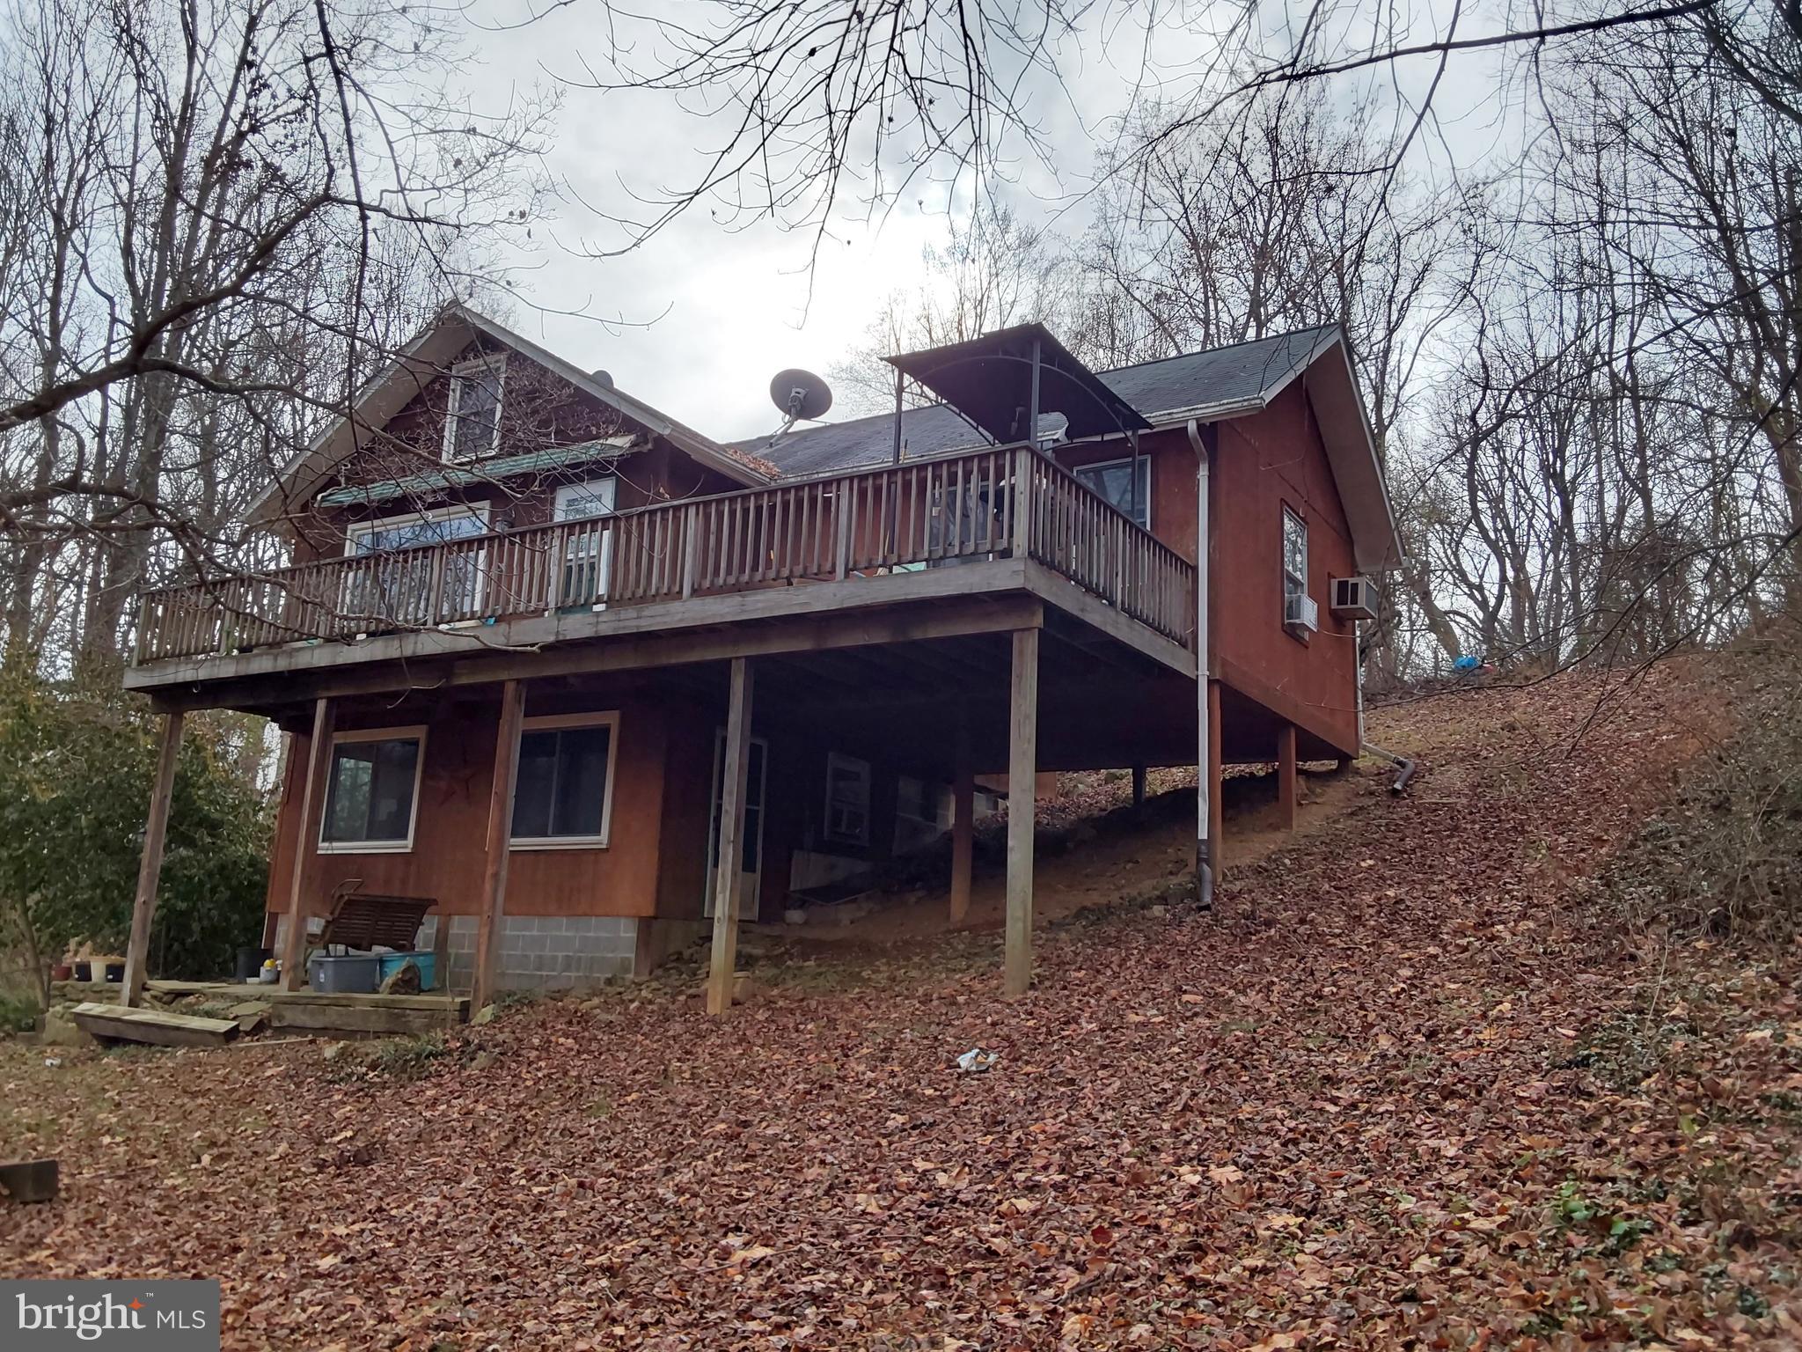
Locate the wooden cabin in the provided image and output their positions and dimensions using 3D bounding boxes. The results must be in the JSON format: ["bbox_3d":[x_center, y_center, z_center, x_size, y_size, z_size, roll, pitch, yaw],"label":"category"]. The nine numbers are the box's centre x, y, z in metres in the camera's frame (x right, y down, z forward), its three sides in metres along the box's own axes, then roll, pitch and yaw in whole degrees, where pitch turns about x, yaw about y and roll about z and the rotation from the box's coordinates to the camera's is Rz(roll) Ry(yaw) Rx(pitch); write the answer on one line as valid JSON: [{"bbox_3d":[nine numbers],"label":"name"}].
[{"bbox_3d":[-0.812,0.205,18.734,12.460,8.400,11.380,-5,-14,31],"label":"wooden cabin"}]

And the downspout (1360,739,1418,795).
[{"bbox_3d":[6.110,1.129,18.460,0.730,0.680,0.700,-5,-14,31],"label":"downspout"}]

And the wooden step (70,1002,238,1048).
[{"bbox_3d":[-7.432,3.490,14.542,1.620,0.200,0.250,6,5,5],"label":"wooden step"}]

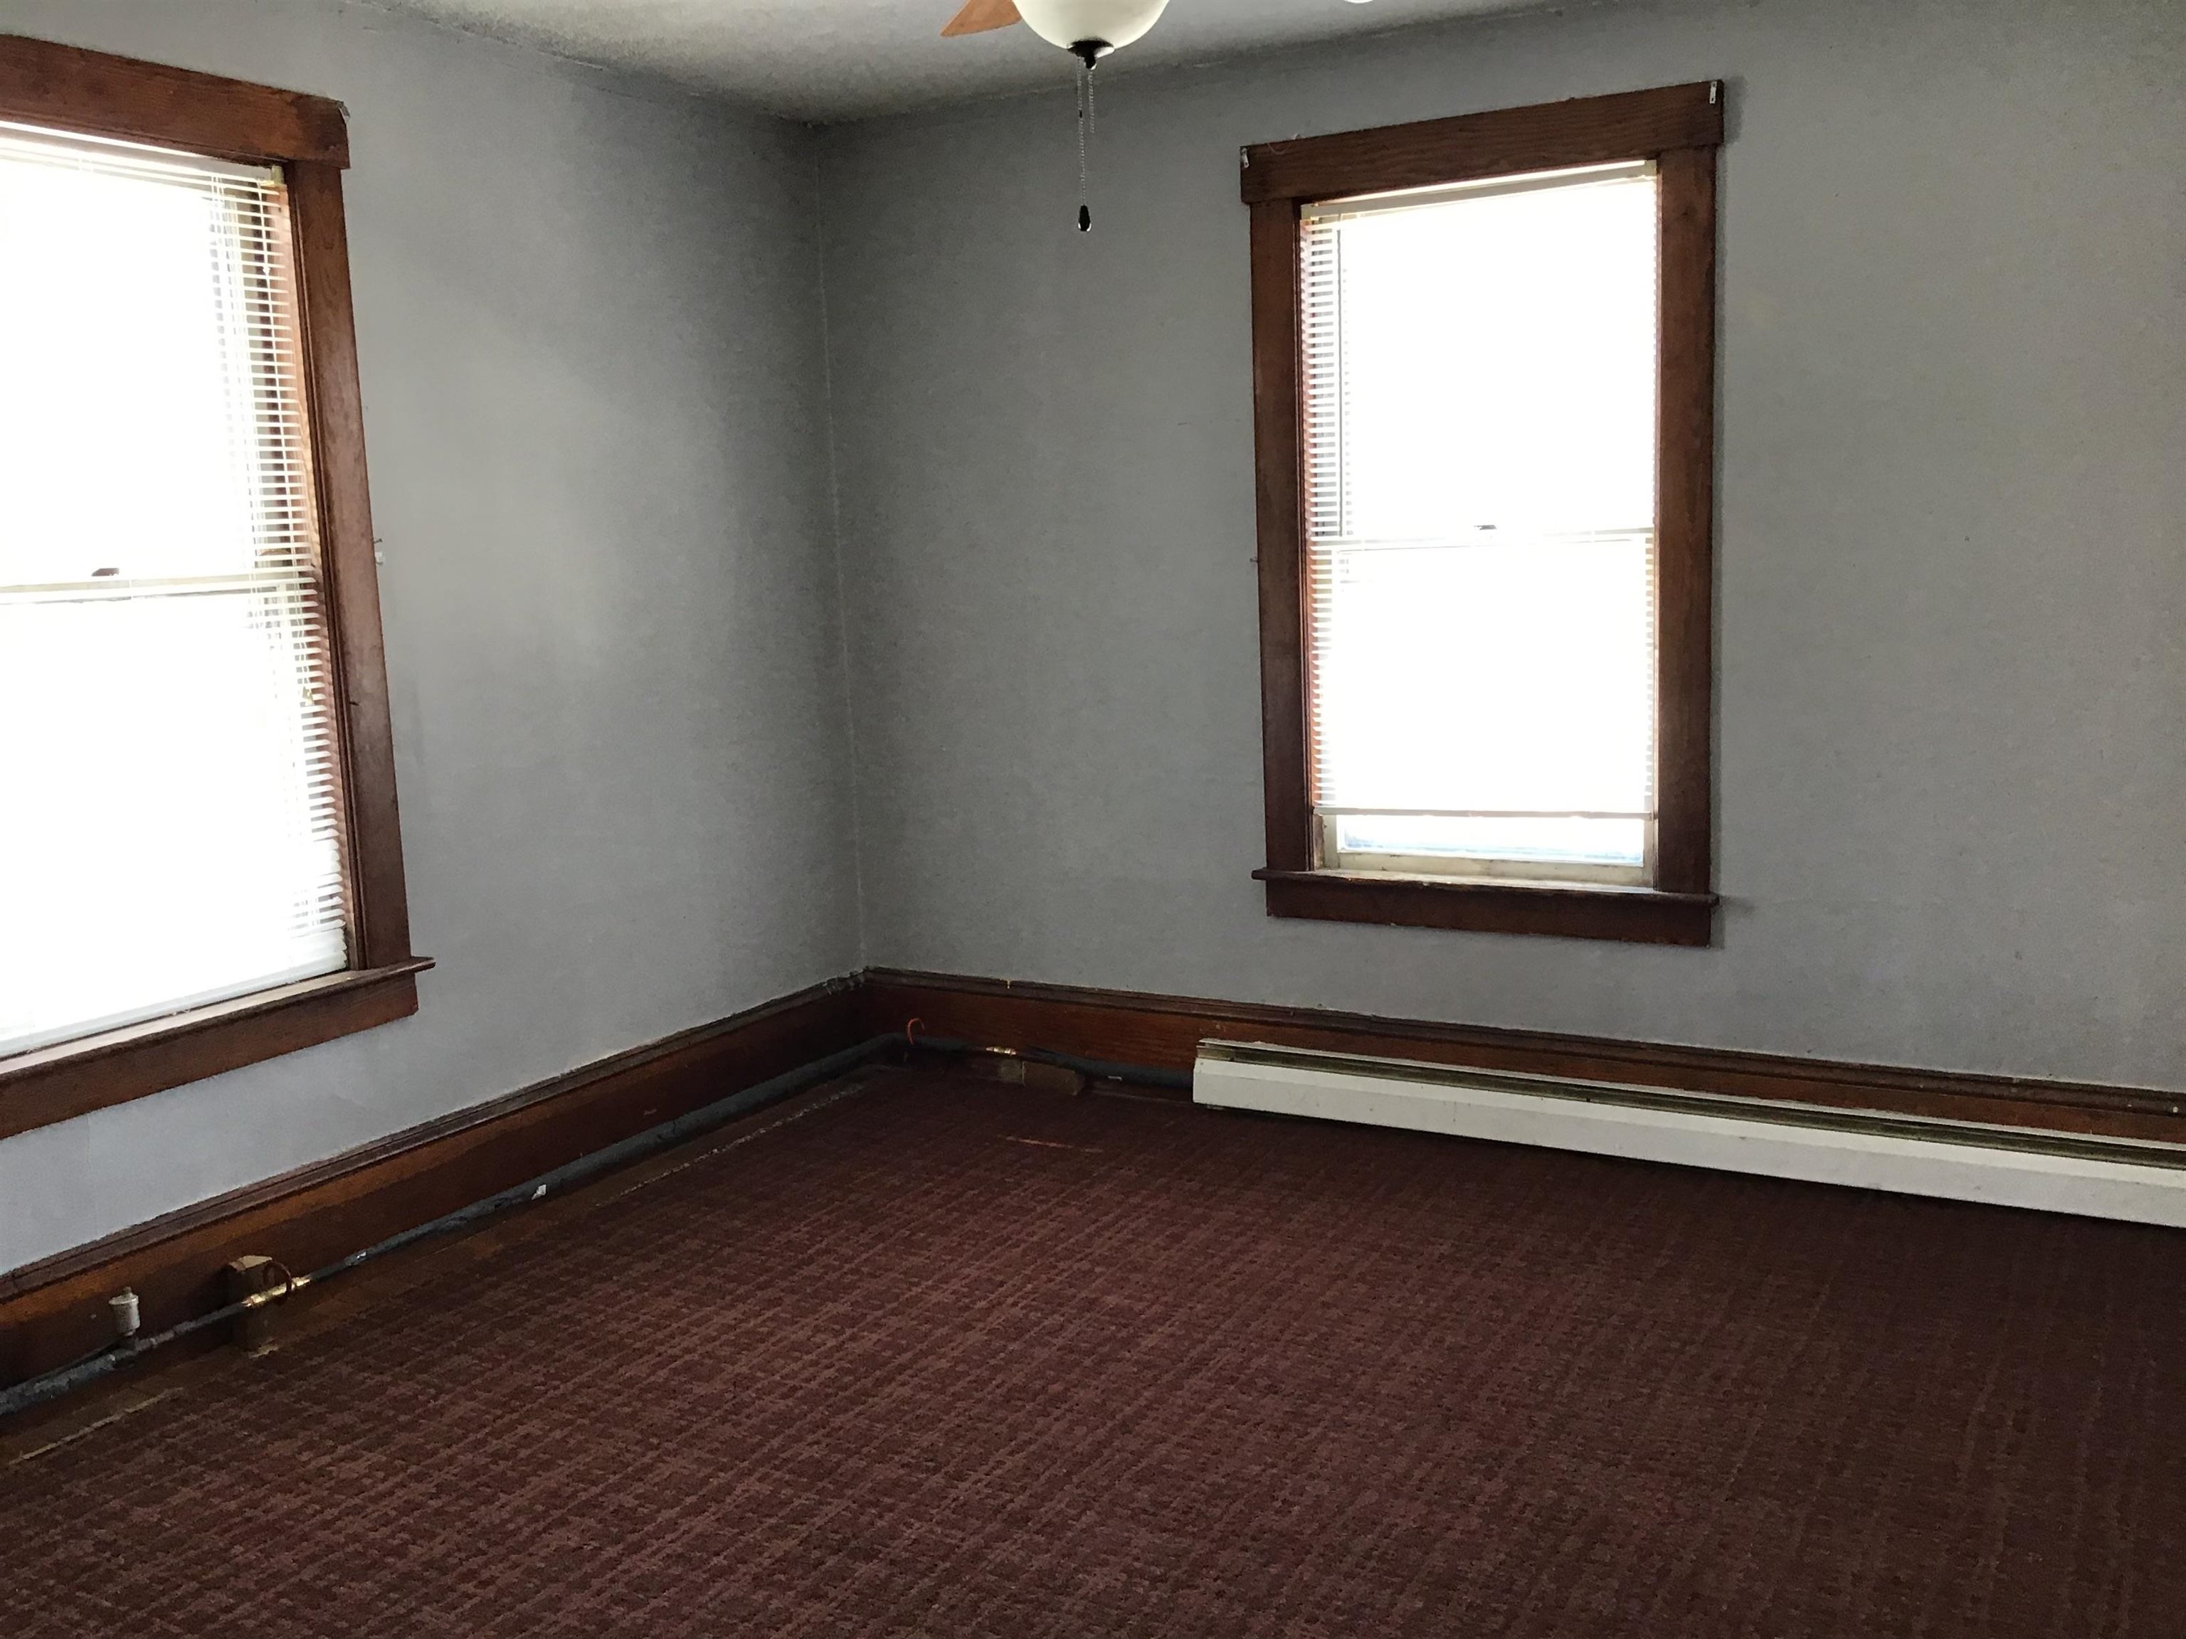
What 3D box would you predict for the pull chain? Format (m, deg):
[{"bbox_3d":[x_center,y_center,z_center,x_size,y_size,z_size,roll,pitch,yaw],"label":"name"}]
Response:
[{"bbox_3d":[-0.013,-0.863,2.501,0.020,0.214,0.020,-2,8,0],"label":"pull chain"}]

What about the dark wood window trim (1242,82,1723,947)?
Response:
[{"bbox_3d":[0.817,-0.611,4.213,1.040,1.737,0.070,3,10,29],"label":"dark wood window trim"}]

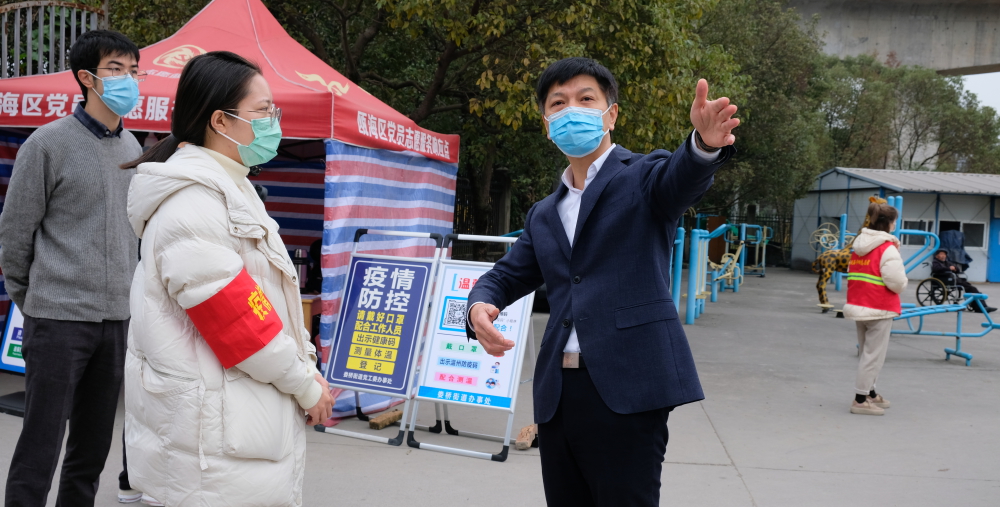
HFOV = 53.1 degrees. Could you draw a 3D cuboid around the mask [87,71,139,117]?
[{"bbox_3d":[-1.130,-0.473,2.970,0.125,0.127,0.155,3,2,24],"label":"mask"}]

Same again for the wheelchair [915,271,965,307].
[{"bbox_3d":[8.700,0.650,19.450,0.640,0.900,1.030,1,2,-36],"label":"wheelchair"}]

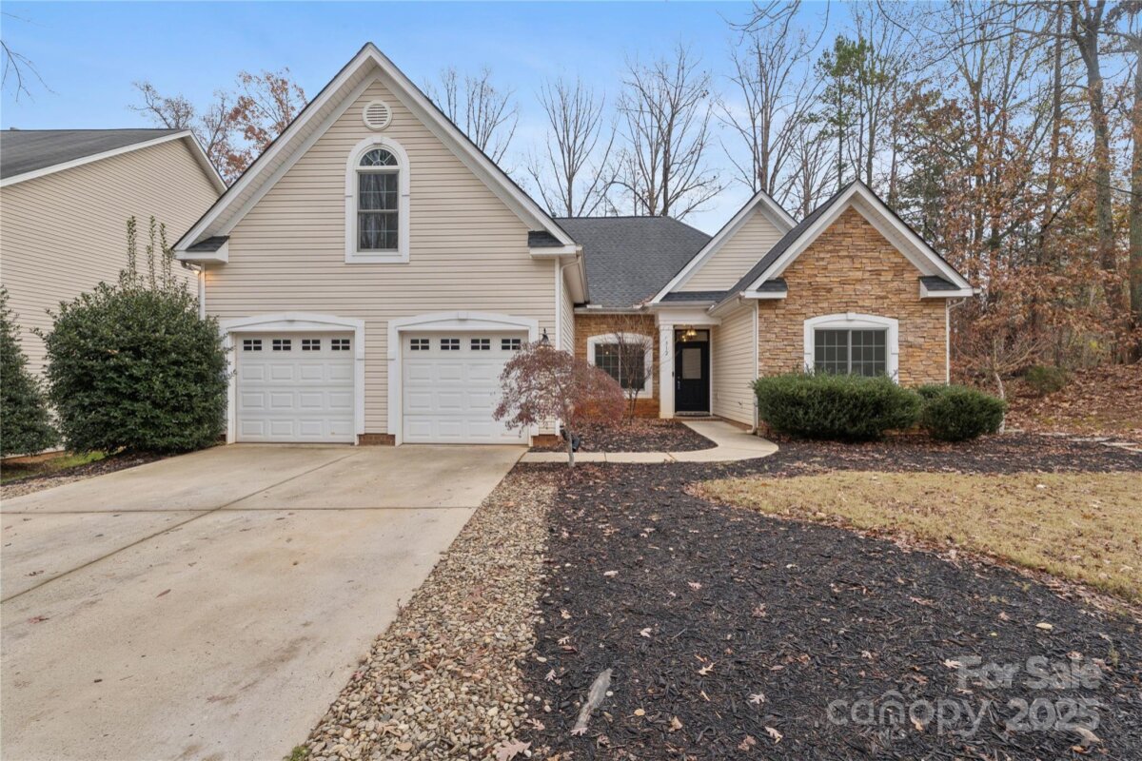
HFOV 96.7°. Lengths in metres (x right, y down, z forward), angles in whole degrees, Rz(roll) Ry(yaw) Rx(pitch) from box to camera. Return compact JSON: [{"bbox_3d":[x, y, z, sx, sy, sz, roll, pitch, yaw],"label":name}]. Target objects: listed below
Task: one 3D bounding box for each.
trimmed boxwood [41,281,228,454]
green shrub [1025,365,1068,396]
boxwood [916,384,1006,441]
[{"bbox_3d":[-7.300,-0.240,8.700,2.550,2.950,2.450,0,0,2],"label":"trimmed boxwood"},{"bbox_3d":[14.050,0.010,15.000,1.100,0.920,1.050,0,0,2],"label":"green shrub"},{"bbox_3d":[7.870,0.640,10.300,1.450,1.120,1.400,0,0,2],"label":"boxwood"}]

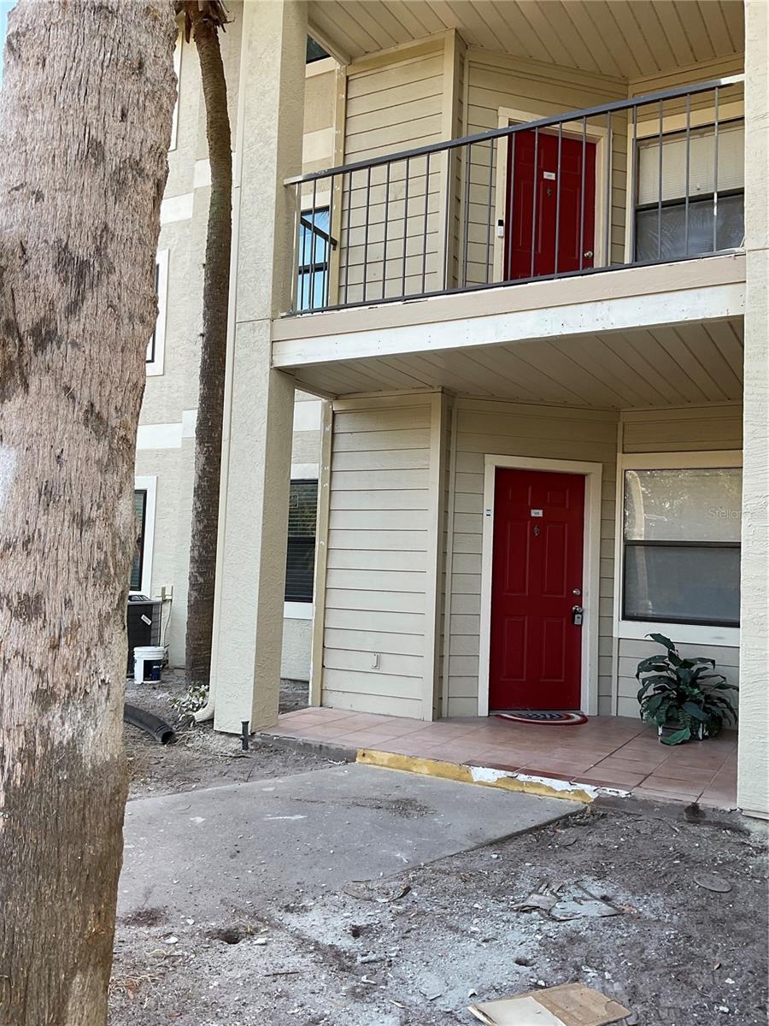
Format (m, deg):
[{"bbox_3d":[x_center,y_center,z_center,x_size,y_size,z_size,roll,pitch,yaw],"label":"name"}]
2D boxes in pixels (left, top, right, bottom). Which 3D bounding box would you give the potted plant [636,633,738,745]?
[{"bbox_3d":[2.344,1.341,6.622,0.780,0.750,0.720,0,-4,28],"label":"potted plant"}]

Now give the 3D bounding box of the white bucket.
[{"bbox_3d":[-2.388,1.539,8.764,0.305,0.370,0.305,3,-4,-12],"label":"white bucket"}]

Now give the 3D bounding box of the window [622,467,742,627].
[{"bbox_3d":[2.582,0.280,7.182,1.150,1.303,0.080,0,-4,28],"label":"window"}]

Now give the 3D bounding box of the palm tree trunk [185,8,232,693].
[{"bbox_3d":[-1.783,-1.753,8.752,0.470,6.988,0.380,2,-3,-12],"label":"palm tree trunk"}]

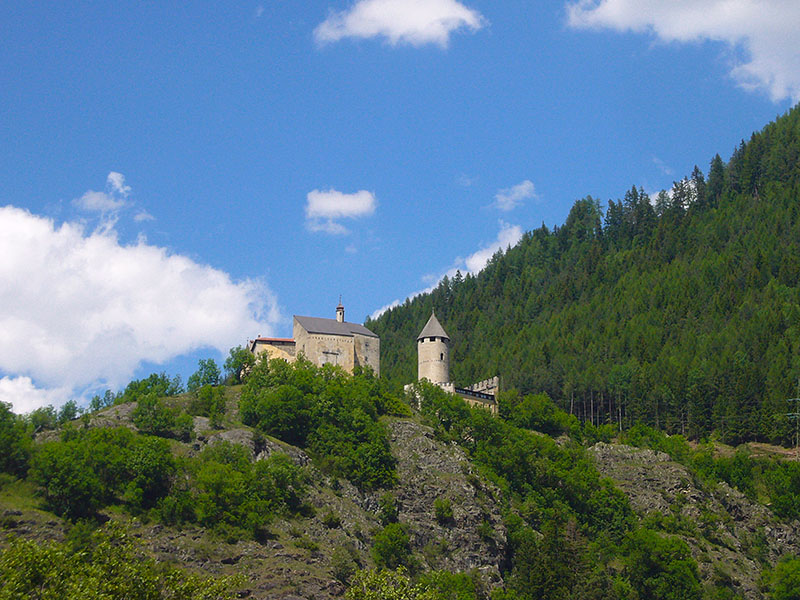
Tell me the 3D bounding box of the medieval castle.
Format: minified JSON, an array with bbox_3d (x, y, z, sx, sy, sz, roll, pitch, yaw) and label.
[{"bbox_3d":[-7.870,16.936,550.000,62.000,29.000,36.000,3,-12,-15],"label":"medieval castle"}]

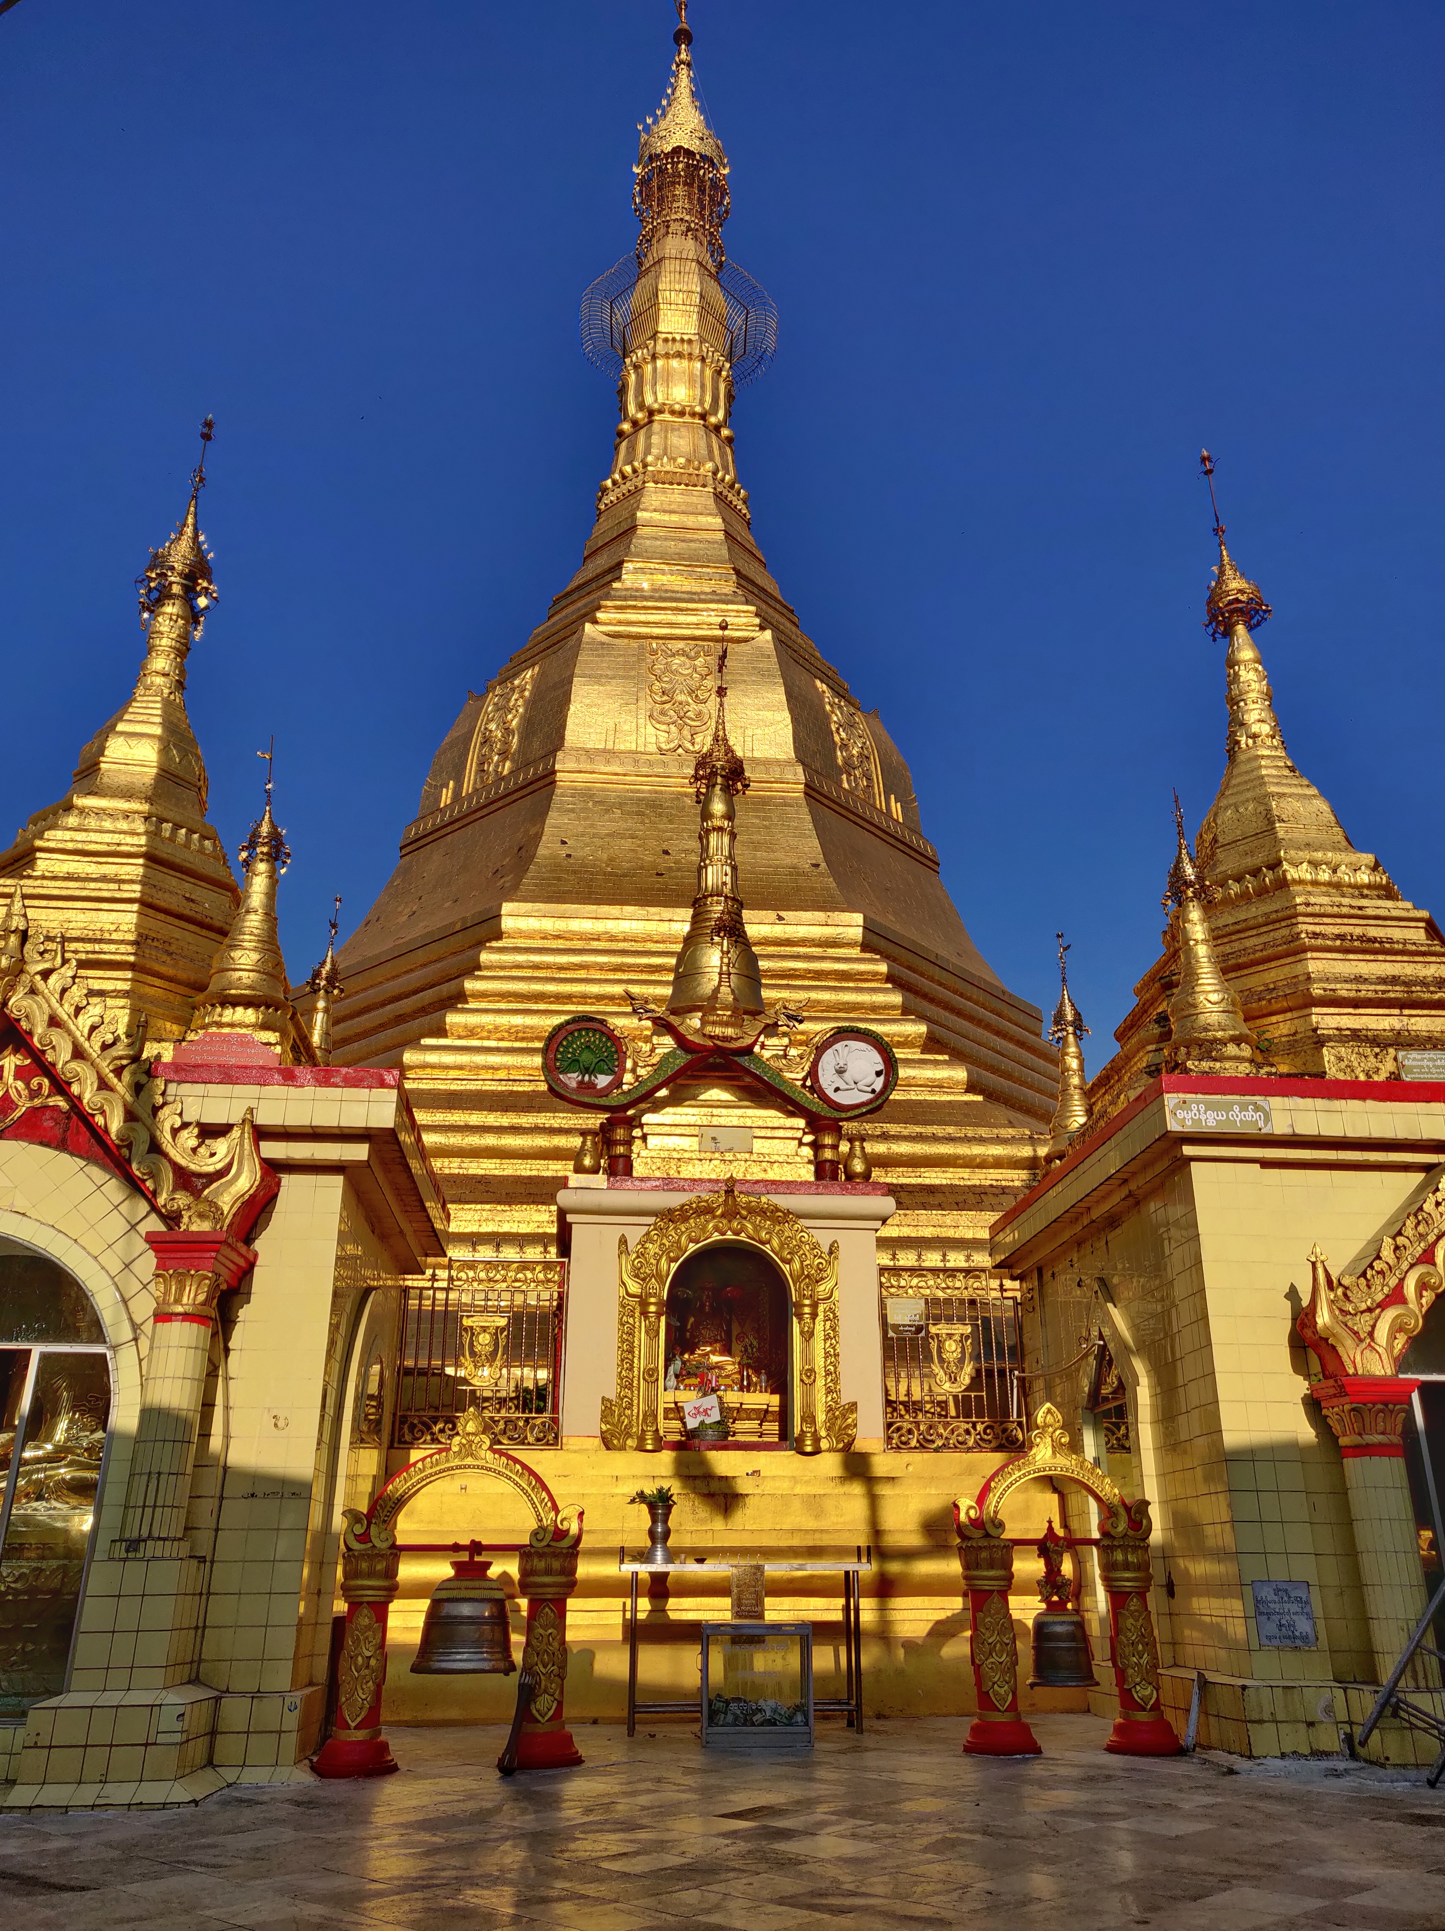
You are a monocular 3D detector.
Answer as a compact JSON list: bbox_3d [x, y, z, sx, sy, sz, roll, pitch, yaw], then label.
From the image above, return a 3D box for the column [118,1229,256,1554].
[{"bbox_3d":[-3.709,2.898,9.510,0.543,2.031,0.615,2,-22,-4],"label":"column"}]

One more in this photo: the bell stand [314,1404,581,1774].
[{"bbox_3d":[-1.826,4.325,9.825,1.816,2.302,0.601,4,-23,-10],"label":"bell stand"}]

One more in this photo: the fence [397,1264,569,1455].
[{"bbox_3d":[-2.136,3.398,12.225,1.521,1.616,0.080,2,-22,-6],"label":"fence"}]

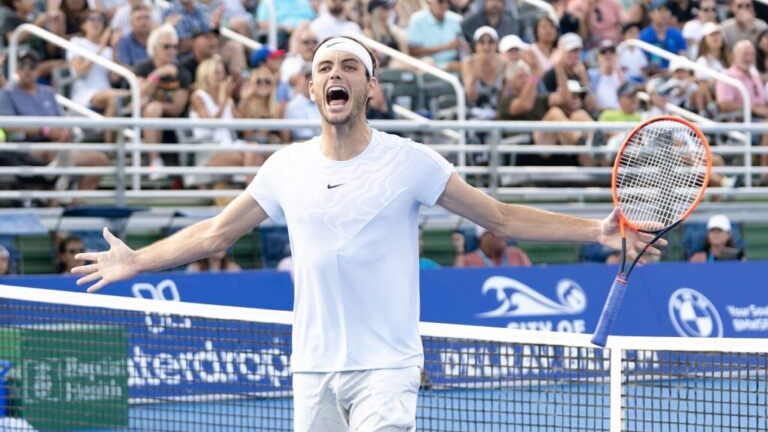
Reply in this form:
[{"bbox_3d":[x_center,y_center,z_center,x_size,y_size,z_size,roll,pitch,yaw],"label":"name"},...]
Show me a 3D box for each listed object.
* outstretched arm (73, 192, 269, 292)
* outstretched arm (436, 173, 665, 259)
[{"bbox_3d":[-0.612,0.062,7.230,0.630,0.180,0.140,-21,-8,23],"label":"outstretched arm"},{"bbox_3d":[0.467,0.004,7.110,0.660,0.150,0.140,13,0,-6],"label":"outstretched arm"}]

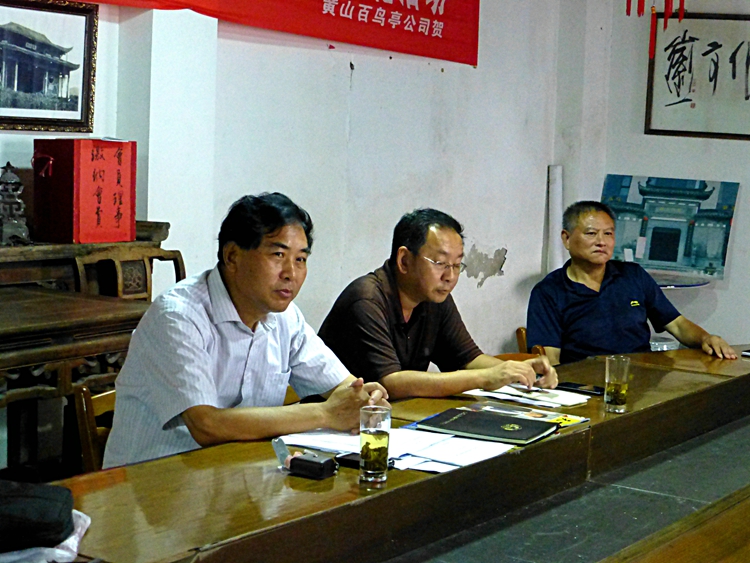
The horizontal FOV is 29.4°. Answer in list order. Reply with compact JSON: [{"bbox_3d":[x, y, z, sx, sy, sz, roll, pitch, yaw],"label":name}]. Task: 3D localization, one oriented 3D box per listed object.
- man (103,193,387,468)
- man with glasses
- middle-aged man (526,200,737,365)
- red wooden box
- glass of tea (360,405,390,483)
[{"bbox_3d":[-0.263,0.435,3.130,0.720,1.265,0.570,6,7,40],"label":"man"},{"bbox_3d":[0.086,0.424,3.667,0.720,1.215,0.560,6,6,35],"label":"man with glasses"},{"bbox_3d":[0.830,0.335,4.732,0.560,1.250,0.750,-1,6,-30],"label":"middle-aged man"},{"bbox_3d":[-1.083,-0.341,5.366,0.197,0.374,0.322,5,6,33],"label":"red wooden box"},{"bbox_3d":[0.001,0.301,2.651,0.058,0.128,0.058,2,5,0],"label":"glass of tea"}]

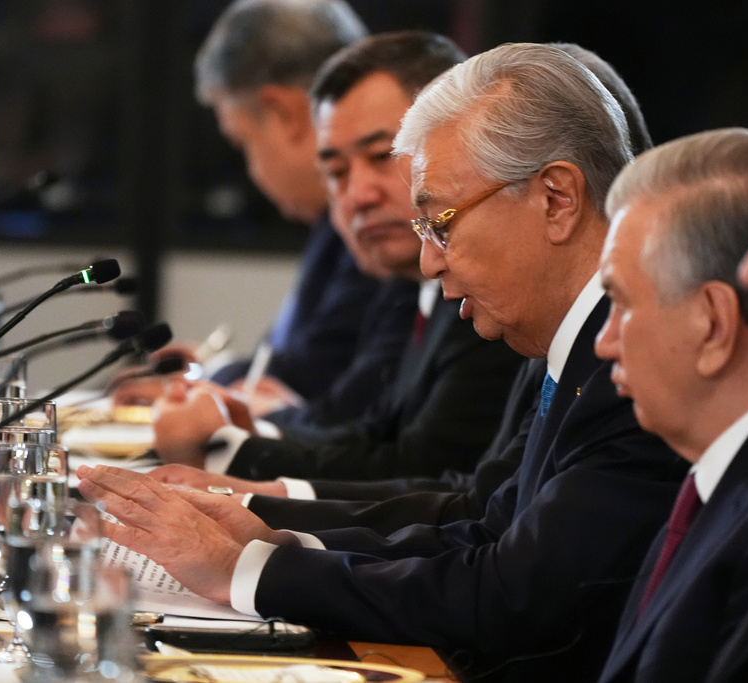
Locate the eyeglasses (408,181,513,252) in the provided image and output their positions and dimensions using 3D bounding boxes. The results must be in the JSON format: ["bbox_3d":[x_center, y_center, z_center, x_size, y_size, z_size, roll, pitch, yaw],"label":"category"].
[{"bbox_3d":[0.113,-0.130,8.500,0.140,0.045,0.140,-25,2,-8],"label":"eyeglasses"}]

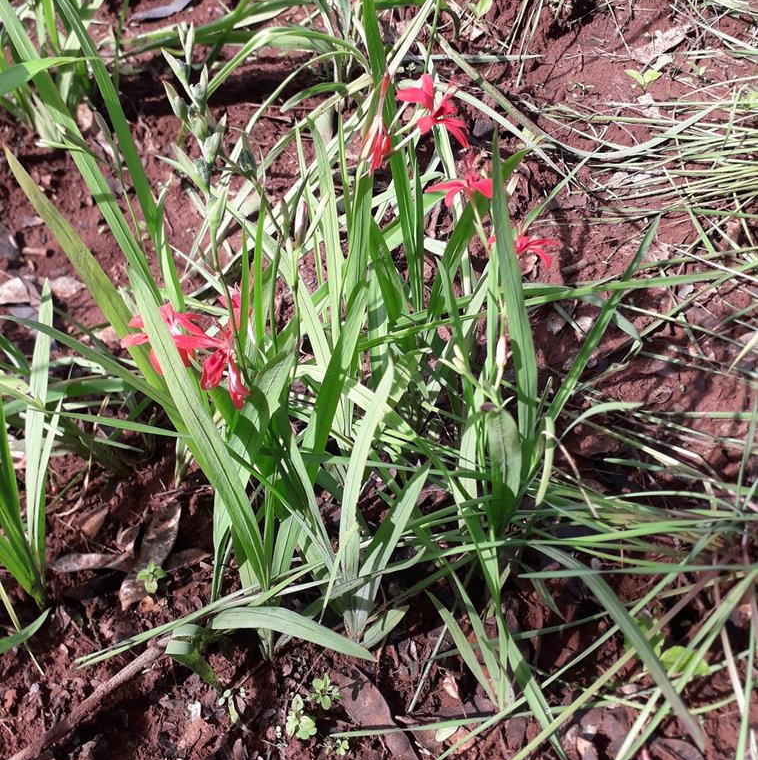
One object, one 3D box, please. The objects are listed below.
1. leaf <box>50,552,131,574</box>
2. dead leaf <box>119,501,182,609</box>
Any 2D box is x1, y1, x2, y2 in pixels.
[{"bbox_3d":[-0.237,0.150,0.646,0.064,0.014,0.019,-5,50,-4],"label":"leaf"},{"bbox_3d":[-0.188,0.143,0.650,0.026,0.020,0.094,11,51,9],"label":"dead leaf"}]

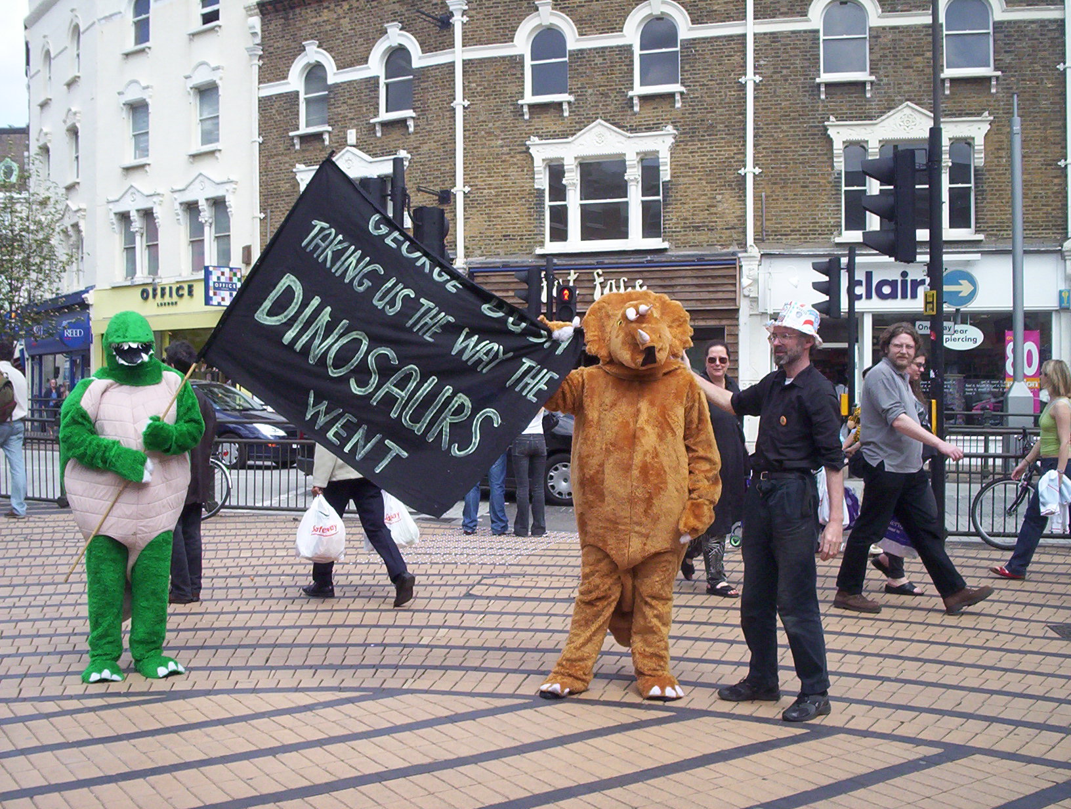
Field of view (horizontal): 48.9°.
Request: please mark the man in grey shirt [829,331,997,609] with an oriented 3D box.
[{"bbox_3d":[2.367,0.391,7.398,0.980,1.810,0.580,0,1,12],"label":"man in grey shirt"}]

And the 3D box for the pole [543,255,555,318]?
[{"bbox_3d":[0.249,-0.703,19.258,0.120,3.450,0.120,0,1,16],"label":"pole"}]

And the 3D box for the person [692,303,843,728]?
[{"bbox_3d":[1.047,0.451,5.248,0.600,1.810,0.640,-1,2,-31],"label":"person"}]

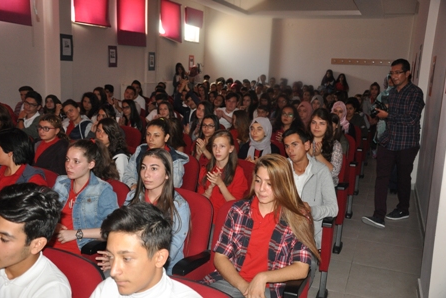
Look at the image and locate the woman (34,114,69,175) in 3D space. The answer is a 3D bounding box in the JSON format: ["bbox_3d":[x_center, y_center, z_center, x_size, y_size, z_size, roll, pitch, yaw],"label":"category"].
[{"bbox_3d":[-1.630,0.290,3.933,0.470,1.150,0.760,7,9,30],"label":"woman"}]

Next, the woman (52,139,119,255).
[{"bbox_3d":[-0.994,0.534,2.784,0.480,1.150,0.760,7,9,30],"label":"woman"}]

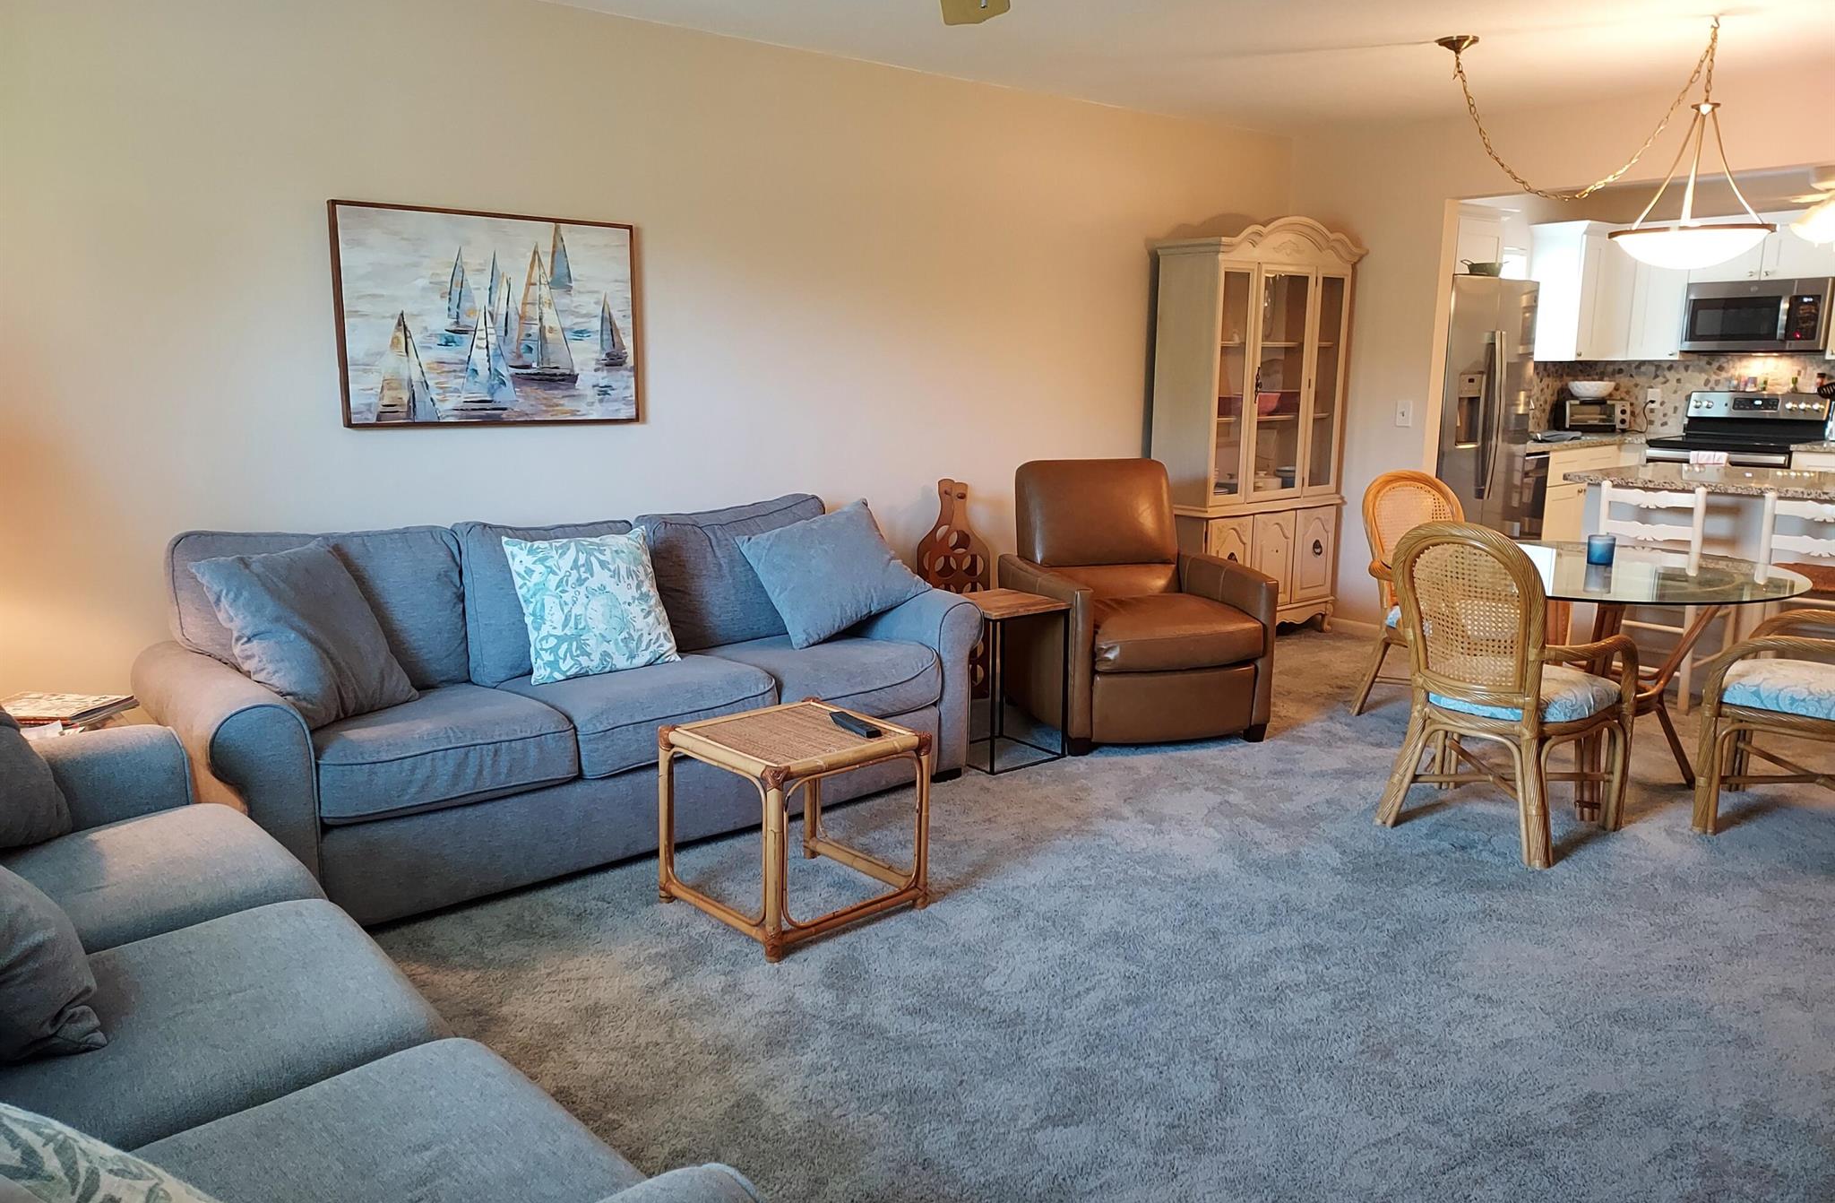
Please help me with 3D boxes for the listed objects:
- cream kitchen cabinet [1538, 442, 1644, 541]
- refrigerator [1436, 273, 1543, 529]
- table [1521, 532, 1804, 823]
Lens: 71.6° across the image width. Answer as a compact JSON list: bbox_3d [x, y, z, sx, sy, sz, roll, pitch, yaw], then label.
[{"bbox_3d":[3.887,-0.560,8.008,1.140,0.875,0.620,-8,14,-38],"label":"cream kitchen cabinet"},{"bbox_3d":[2.696,-0.812,6.846,0.890,1.765,0.780,-8,14,-38],"label":"refrigerator"},{"bbox_3d":[2.031,0.251,3.937,1.150,0.735,1.150,-7,13,-37],"label":"table"}]

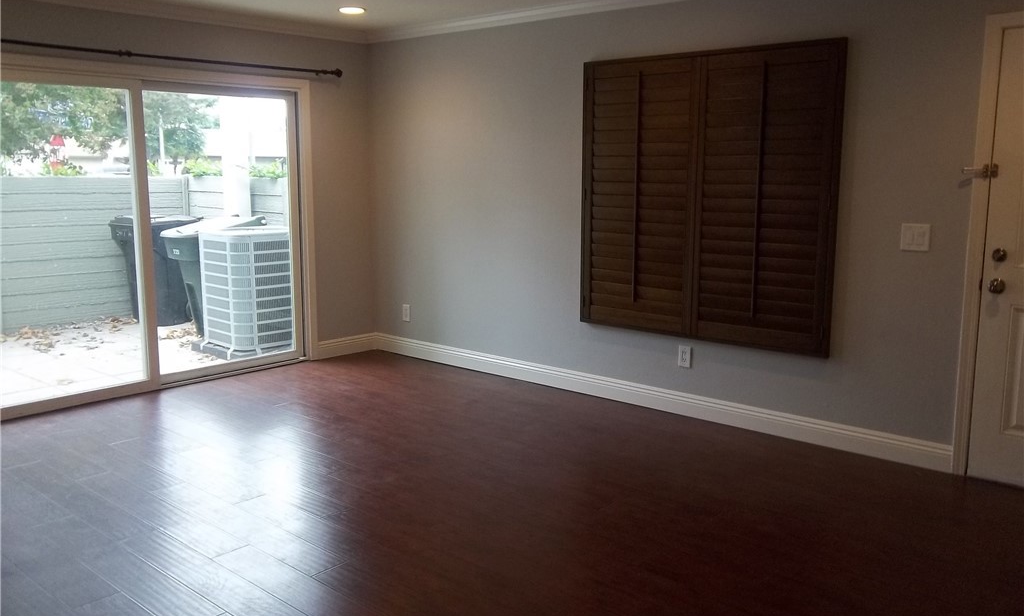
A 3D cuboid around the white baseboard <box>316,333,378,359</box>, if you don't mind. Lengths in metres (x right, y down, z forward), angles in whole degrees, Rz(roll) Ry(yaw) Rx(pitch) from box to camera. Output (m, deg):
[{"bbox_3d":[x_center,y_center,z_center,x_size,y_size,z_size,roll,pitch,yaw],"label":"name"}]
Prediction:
[{"bbox_3d":[-1.290,0.300,6.507,0.018,0.140,0.549,8,13,40],"label":"white baseboard"}]

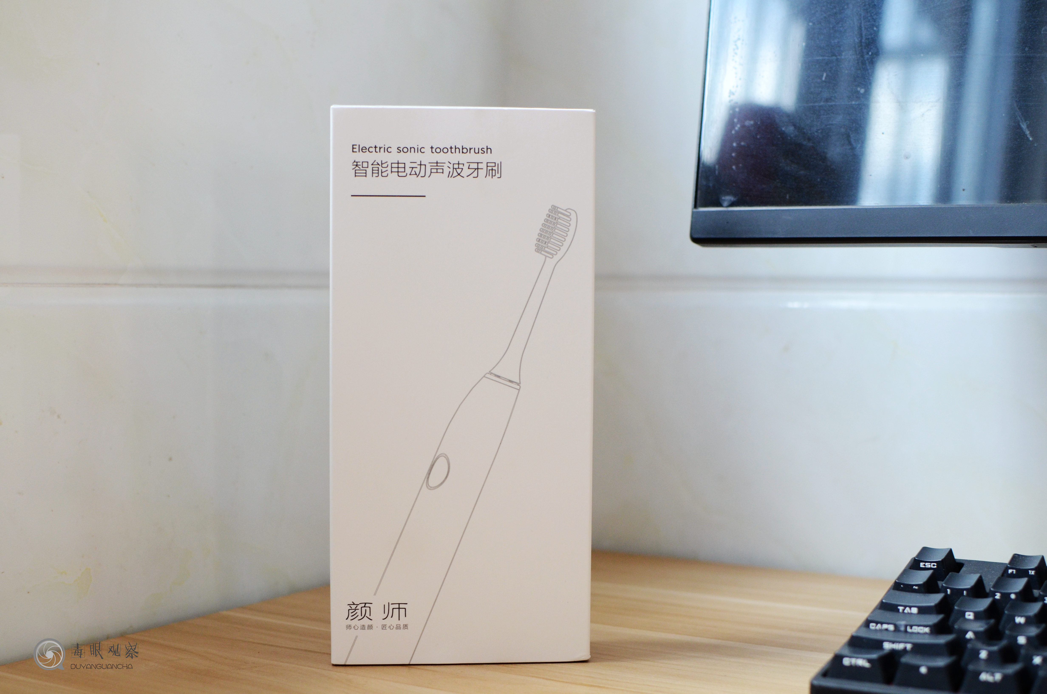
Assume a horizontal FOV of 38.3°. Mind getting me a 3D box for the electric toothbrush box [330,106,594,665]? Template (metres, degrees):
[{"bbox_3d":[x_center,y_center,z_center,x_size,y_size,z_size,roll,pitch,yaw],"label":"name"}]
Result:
[{"bbox_3d":[-0.028,0.017,0.674,0.112,0.239,0.053,0,3,-4],"label":"electric toothbrush box"}]

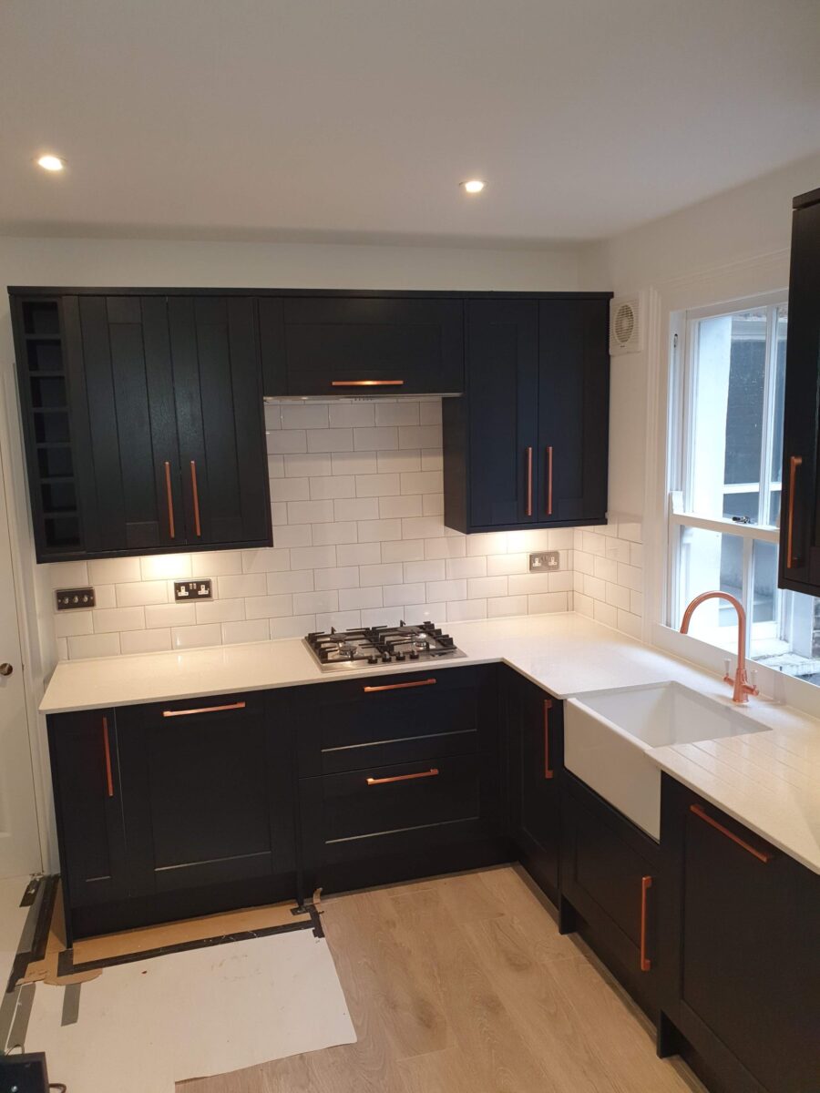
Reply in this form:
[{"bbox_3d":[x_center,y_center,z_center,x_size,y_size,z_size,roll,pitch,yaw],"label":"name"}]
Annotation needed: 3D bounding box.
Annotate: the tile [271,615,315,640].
[{"bbox_3d":[-0.511,0.351,3.574,0.200,0.099,0.008,-4,9,-16],"label":"tile"}]

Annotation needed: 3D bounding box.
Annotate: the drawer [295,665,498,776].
[{"bbox_3d":[-0.090,0.638,3.303,0.795,0.353,0.450,-4,8,-16],"label":"drawer"}]

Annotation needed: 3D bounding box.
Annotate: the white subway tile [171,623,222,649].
[{"bbox_3d":[-0.896,0.379,3.461,0.200,0.098,0.009,-4,8,-16],"label":"white subway tile"}]

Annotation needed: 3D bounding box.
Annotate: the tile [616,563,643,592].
[{"bbox_3d":[0.920,0.126,3.409,0.010,0.100,0.200,-4,8,-16],"label":"tile"}]

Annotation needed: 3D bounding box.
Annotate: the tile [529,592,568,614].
[{"bbox_3d":[0.650,0.267,3.872,0.198,0.098,0.010,-4,8,-16],"label":"tile"}]

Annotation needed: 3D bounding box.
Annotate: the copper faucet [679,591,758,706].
[{"bbox_3d":[0.954,0.319,2.572,0.251,0.364,0.166,-4,8,-16],"label":"copper faucet"}]

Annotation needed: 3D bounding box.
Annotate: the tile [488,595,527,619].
[{"bbox_3d":[0.457,0.281,3.817,0.198,0.098,0.010,-4,8,-16],"label":"tile"}]

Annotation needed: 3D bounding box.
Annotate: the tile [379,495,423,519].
[{"bbox_3d":[-0.039,-0.176,3.640,0.200,0.100,0.010,-4,8,-16],"label":"tile"}]

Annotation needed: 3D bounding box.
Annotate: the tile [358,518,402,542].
[{"bbox_3d":[-0.132,-0.070,3.598,0.198,0.098,0.010,-4,8,-16],"label":"tile"}]

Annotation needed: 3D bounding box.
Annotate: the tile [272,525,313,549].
[{"bbox_3d":[-0.520,-0.043,3.515,0.200,0.100,0.010,-4,8,-16],"label":"tile"}]

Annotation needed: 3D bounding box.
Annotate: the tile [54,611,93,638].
[{"bbox_3d":[-1.355,0.311,3.318,0.136,0.099,0.008,-4,9,-16],"label":"tile"}]

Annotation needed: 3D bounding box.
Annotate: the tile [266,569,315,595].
[{"bbox_3d":[-0.516,0.153,3.543,0.200,0.099,0.008,-4,9,-16],"label":"tile"}]

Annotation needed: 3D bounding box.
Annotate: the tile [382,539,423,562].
[{"bbox_3d":[-0.033,0.021,3.650,0.199,0.097,0.010,-4,8,-16],"label":"tile"}]

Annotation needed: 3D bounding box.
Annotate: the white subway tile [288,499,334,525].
[{"bbox_3d":[-0.426,-0.149,3.529,0.200,0.100,0.010,-4,8,-16],"label":"white subway tile"}]

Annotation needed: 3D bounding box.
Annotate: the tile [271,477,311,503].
[{"bbox_3d":[-0.523,-0.239,3.461,0.198,0.098,0.010,-4,8,-16],"label":"tile"}]

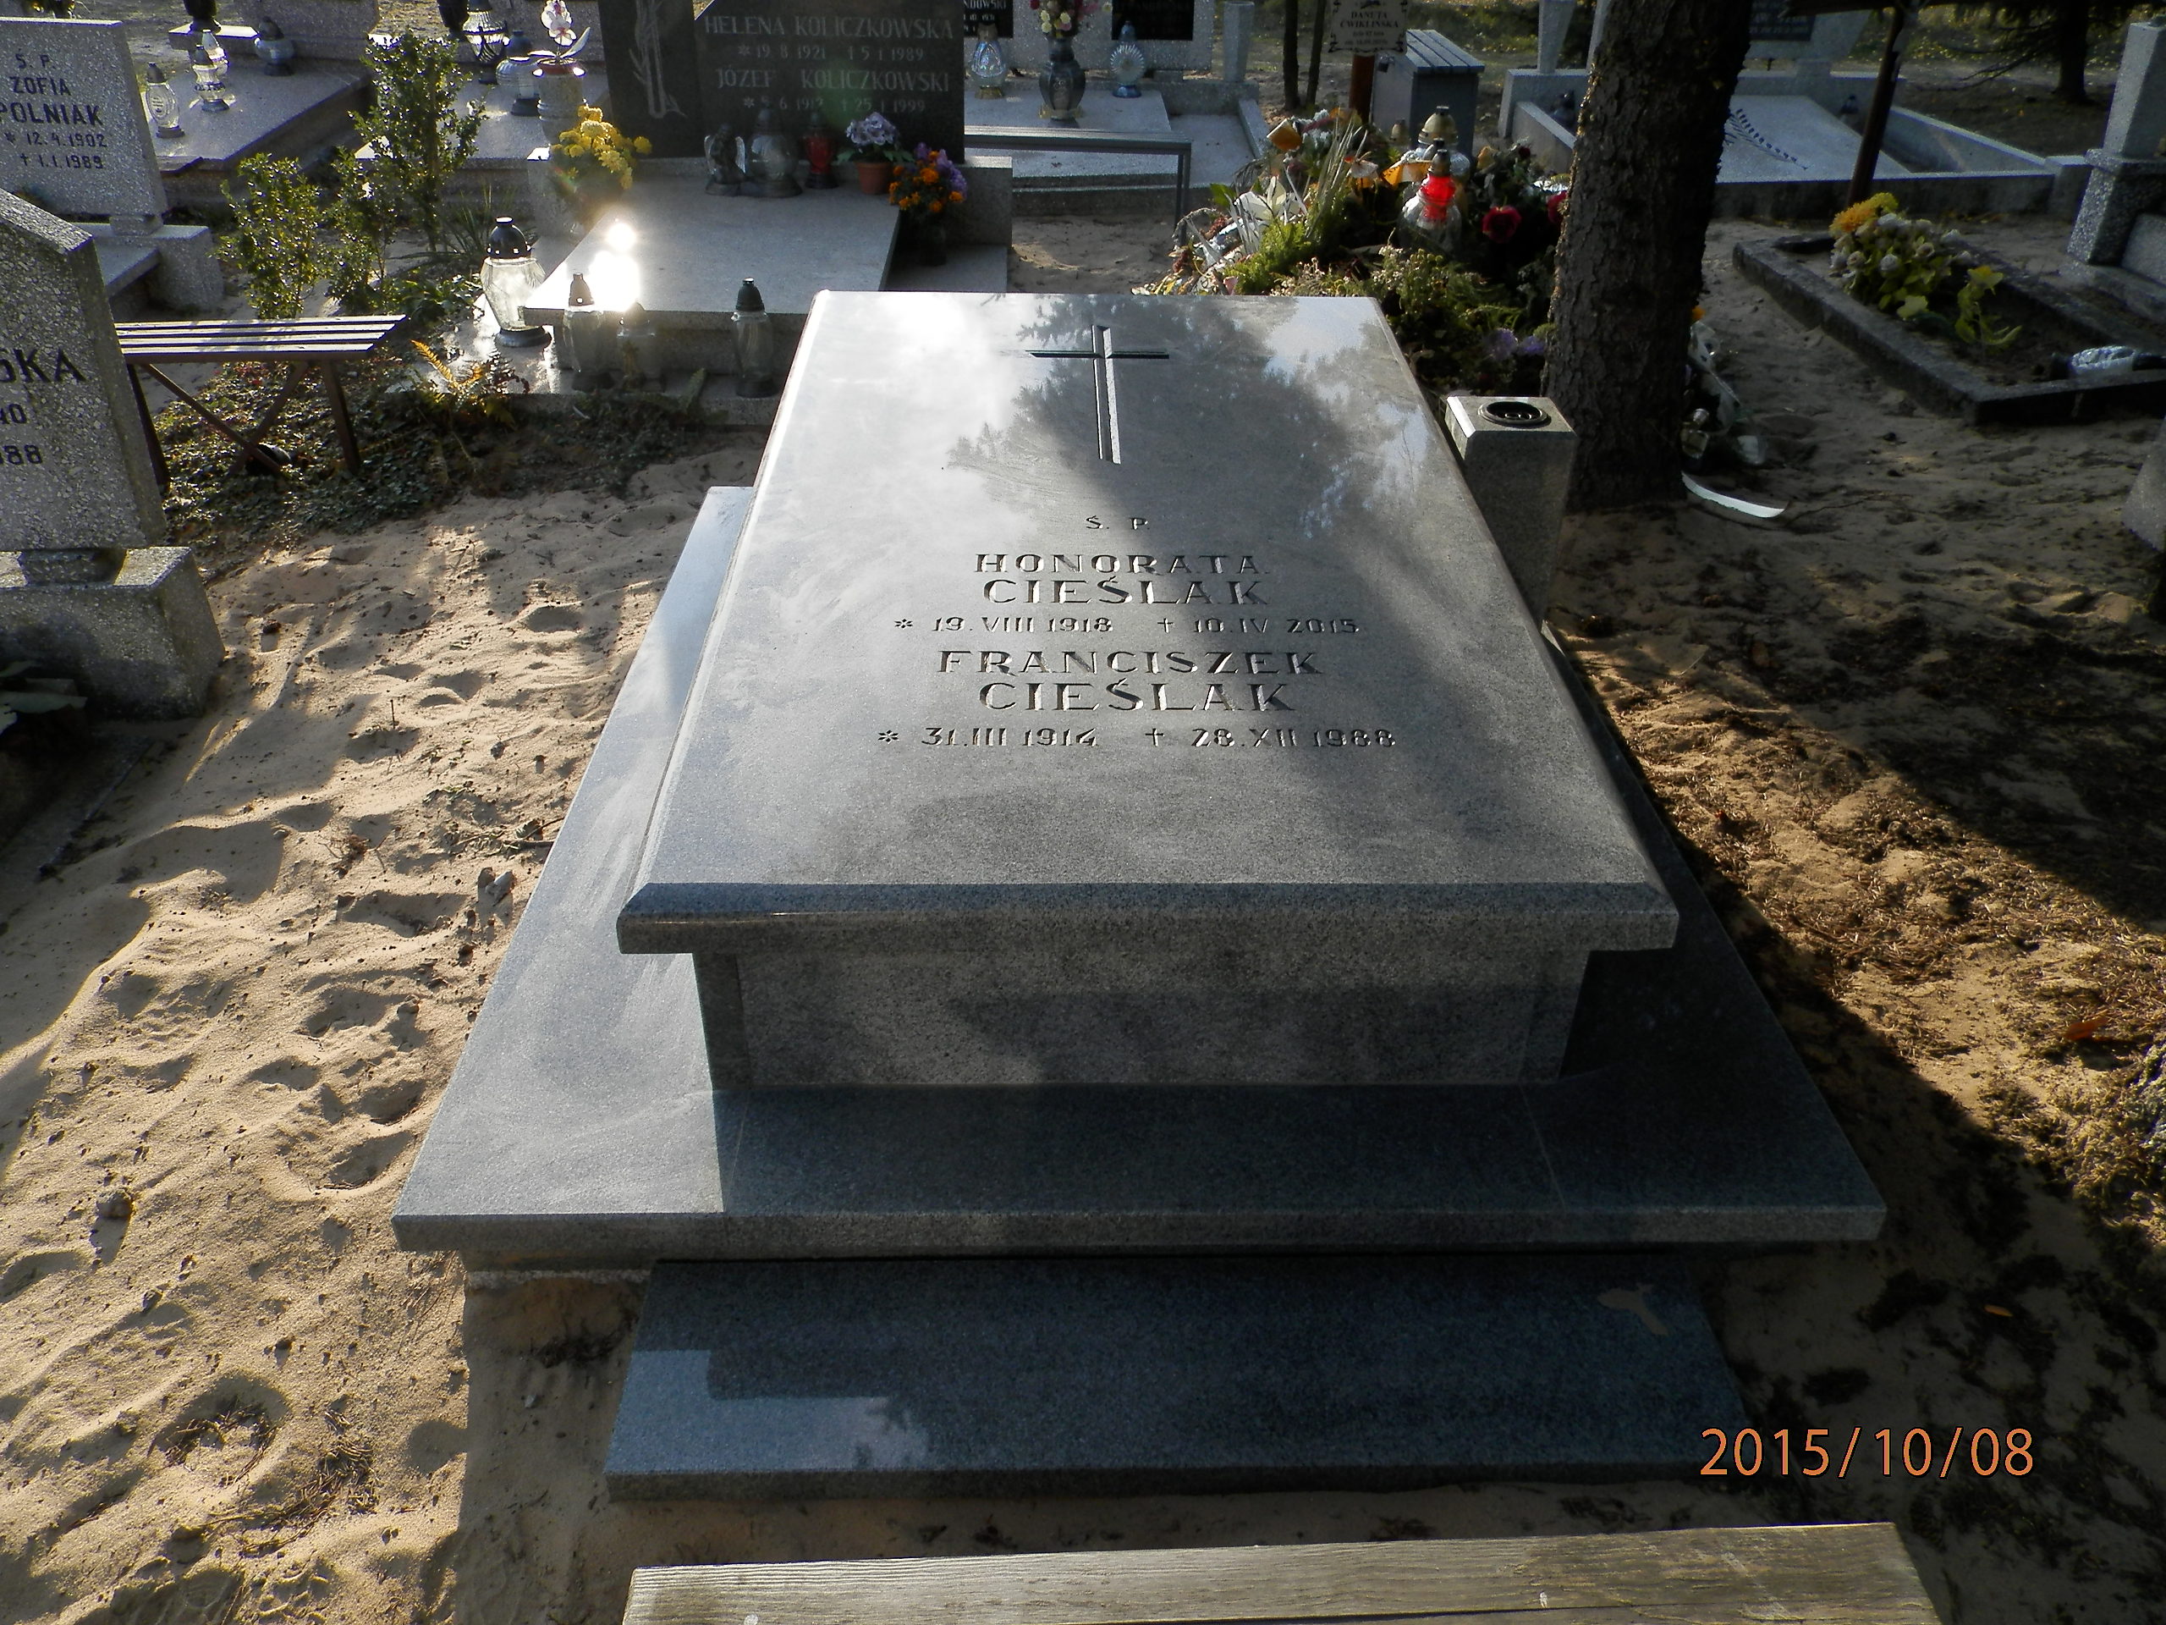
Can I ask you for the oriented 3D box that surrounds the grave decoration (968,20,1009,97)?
[{"bbox_3d":[-0.424,-3.436,7.145,0.165,0.319,0.160,0,34,-2],"label":"grave decoration"}]

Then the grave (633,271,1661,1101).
[{"bbox_3d":[0.054,-0.355,2.502,1.163,0.384,1.838,0,34,-2],"label":"grave"}]

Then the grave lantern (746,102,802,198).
[{"bbox_3d":[-0.936,-1.991,4.700,0.160,0.239,0.160,0,34,-2],"label":"grave lantern"}]

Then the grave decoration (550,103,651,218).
[{"bbox_3d":[-1.549,-2.083,5.034,0.300,0.340,0.270,0,34,-2],"label":"grave decoration"}]

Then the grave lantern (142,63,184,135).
[{"bbox_3d":[-3.111,-2.403,5.266,0.132,0.200,0.132,0,34,-2],"label":"grave lantern"}]

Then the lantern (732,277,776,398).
[{"bbox_3d":[-0.792,-1.127,3.711,0.106,0.262,0.106,0,34,-2],"label":"lantern"}]

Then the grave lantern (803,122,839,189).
[{"bbox_3d":[-0.806,-2.007,4.782,0.110,0.178,0.110,0,34,-2],"label":"grave lantern"}]

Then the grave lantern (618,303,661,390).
[{"bbox_3d":[-1.152,-1.225,4.096,0.105,0.220,0.105,0,34,-2],"label":"grave lantern"}]

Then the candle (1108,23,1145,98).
[{"bbox_3d":[0.212,-3.472,7.220,0.155,0.315,0.140,0,34,-2],"label":"candle"}]

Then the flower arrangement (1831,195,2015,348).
[{"bbox_3d":[2.670,-1.750,4.917,0.502,0.356,0.421,0,34,-2],"label":"flower arrangement"}]

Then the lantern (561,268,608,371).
[{"bbox_3d":[-1.298,-1.256,4.074,0.110,0.290,0.110,0,34,-2],"label":"lantern"}]

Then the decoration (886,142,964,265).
[{"bbox_3d":[-0.471,-1.833,4.702,0.228,0.316,0.217,0,34,-2],"label":"decoration"}]

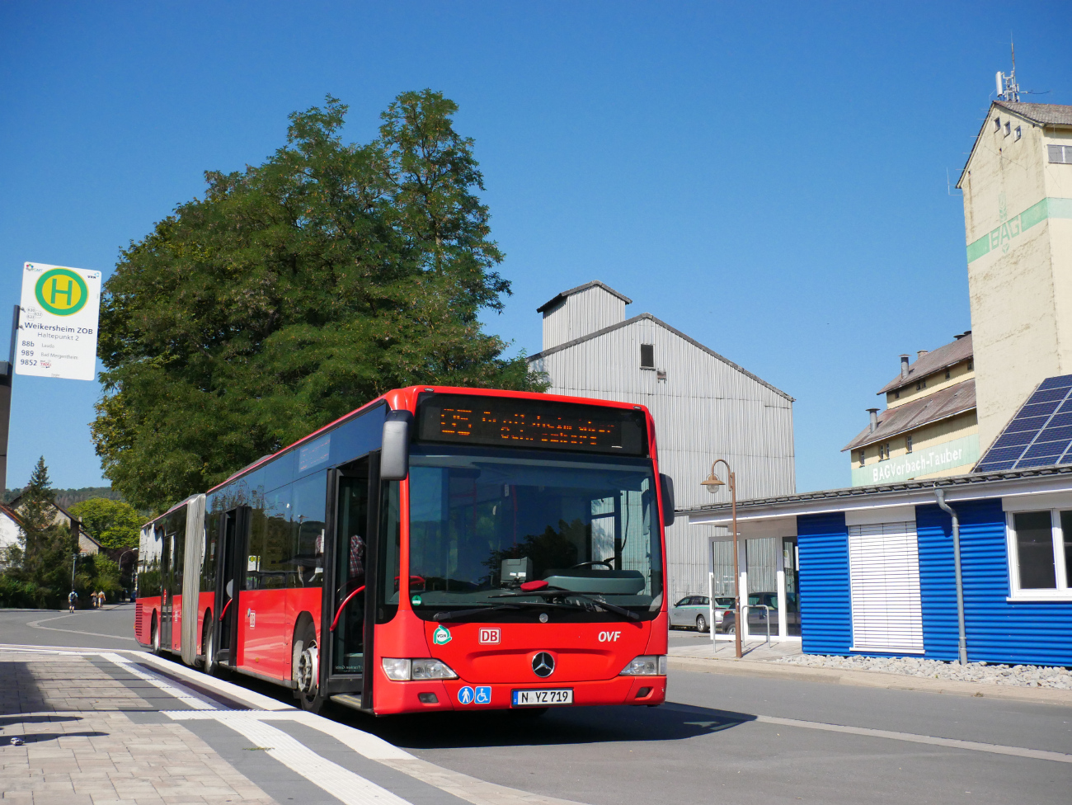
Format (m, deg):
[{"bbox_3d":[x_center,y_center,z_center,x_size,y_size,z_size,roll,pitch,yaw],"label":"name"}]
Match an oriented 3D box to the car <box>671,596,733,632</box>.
[{"bbox_3d":[6.586,8.304,41.481,1.800,1.460,4.500,5,-12,-24],"label":"car"}]

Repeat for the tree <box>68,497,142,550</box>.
[{"bbox_3d":[-49.854,16.966,120.942,9.000,12.209,9.000,0,-11,0],"label":"tree"}]

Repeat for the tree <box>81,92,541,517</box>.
[{"bbox_3d":[-8.360,-2.144,41.119,17.408,21.623,15.500,0,-11,0],"label":"tree"}]

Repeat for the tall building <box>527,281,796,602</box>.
[{"bbox_3d":[2.312,2.623,53.467,15.000,17.000,15.500,4,-11,-20],"label":"tall building"}]

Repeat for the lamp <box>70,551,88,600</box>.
[{"bbox_3d":[-36.183,14.096,82.812,0.450,4.382,0.450,0,-11,0],"label":"lamp"}]

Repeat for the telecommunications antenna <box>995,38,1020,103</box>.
[{"bbox_3d":[29.742,-20.967,66.386,1.200,4.144,1.200,-1,-11,8],"label":"telecommunications antenna"}]

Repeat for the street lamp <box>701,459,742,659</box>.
[{"bbox_3d":[3.261,2.722,18.581,0.740,3.499,0.450,5,-12,-26],"label":"street lamp"}]

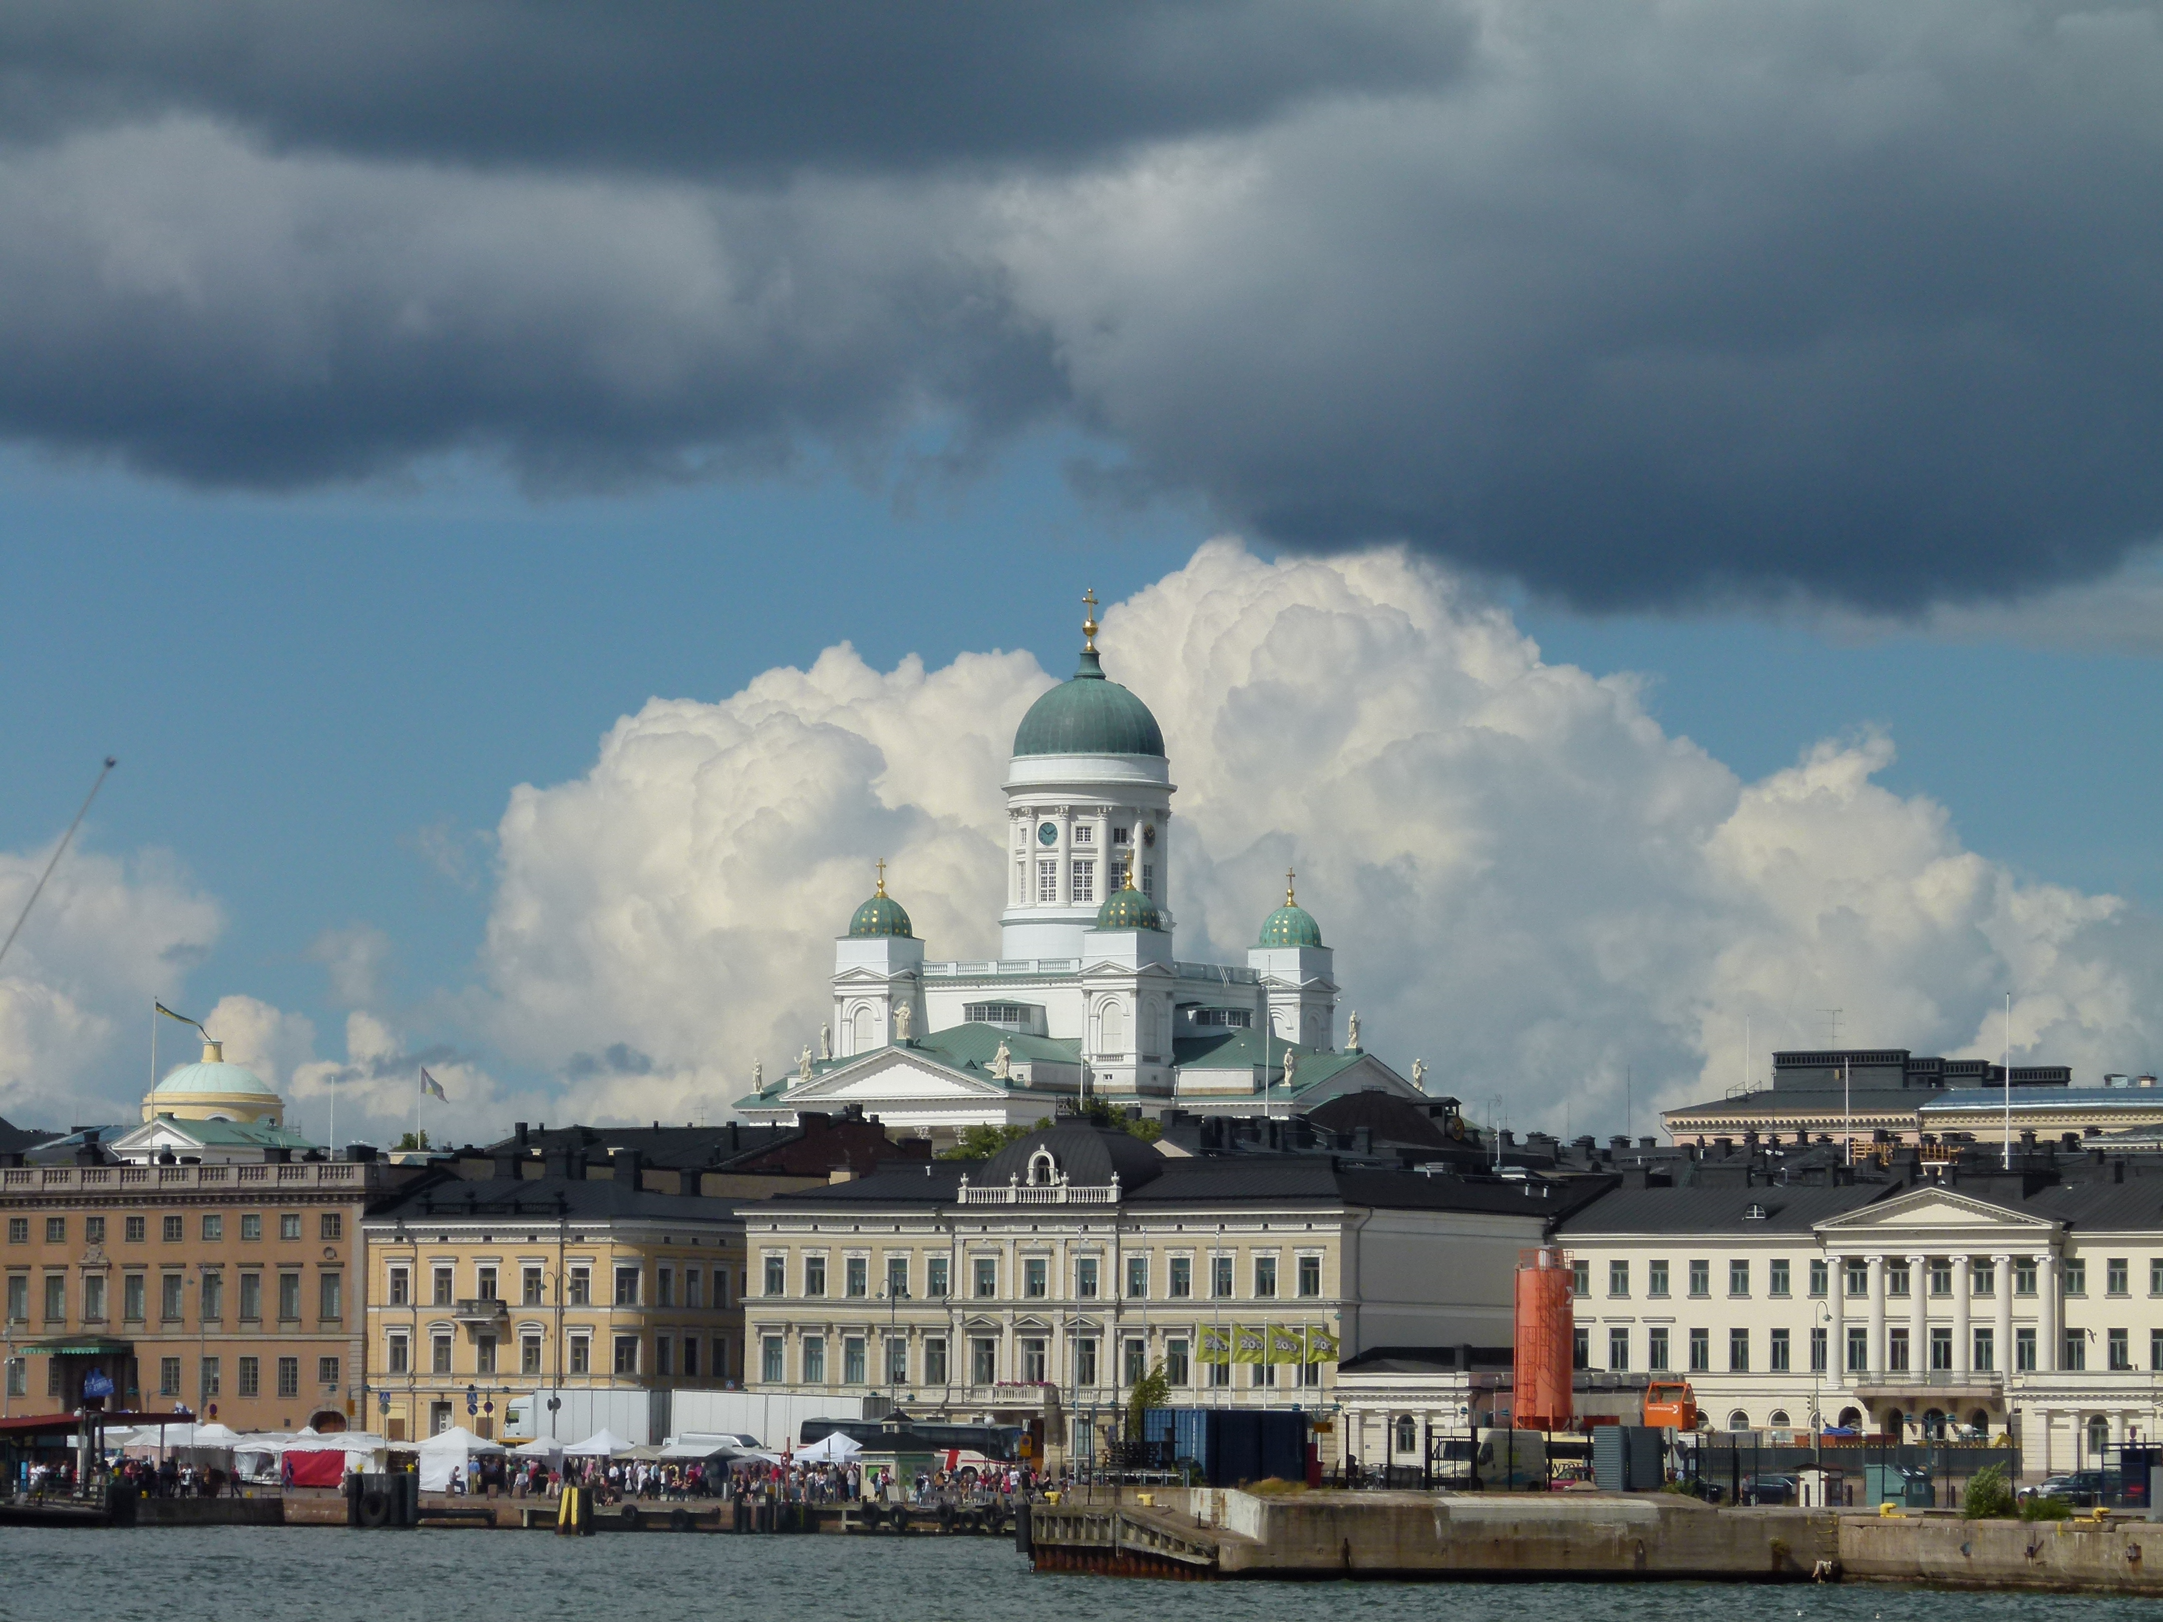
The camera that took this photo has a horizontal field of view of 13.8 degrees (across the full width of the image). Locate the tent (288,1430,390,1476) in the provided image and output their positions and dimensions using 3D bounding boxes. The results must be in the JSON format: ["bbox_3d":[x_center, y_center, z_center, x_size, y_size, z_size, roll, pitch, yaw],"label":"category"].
[{"bbox_3d":[-38.660,33.510,462.000,4.200,2.800,3.000,-3,-5,36],"label":"tent"}]

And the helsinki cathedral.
[{"bbox_3d":[0.600,11.350,790.000,60.500,62.000,60.500,-2,-5,35],"label":"helsinki cathedral"}]

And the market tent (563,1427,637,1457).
[{"bbox_3d":[-24.080,32.720,450.000,3.100,3.200,3.100,-3,-5,36],"label":"market tent"}]

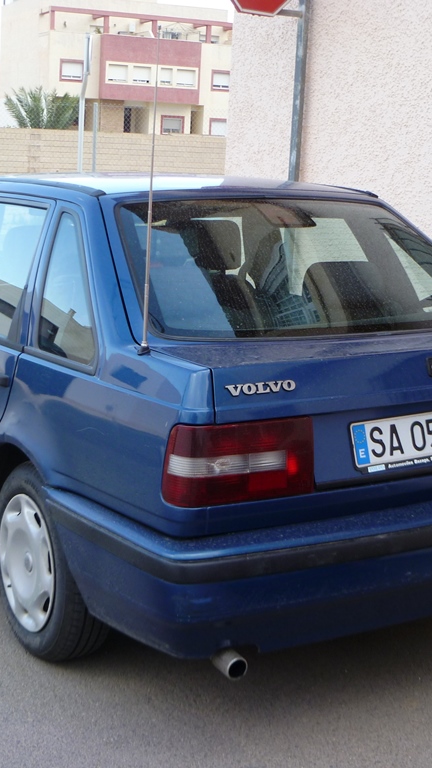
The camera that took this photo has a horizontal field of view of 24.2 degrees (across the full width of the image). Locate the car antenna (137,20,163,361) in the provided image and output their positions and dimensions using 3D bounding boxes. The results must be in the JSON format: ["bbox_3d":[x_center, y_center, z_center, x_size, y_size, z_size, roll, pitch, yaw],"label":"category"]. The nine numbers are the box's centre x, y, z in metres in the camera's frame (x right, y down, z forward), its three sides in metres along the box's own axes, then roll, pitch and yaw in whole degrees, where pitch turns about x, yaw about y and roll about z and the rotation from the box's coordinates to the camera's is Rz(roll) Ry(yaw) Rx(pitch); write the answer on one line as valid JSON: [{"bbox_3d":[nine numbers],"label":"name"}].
[{"bbox_3d":[-0.152,-0.445,2.368,0.020,0.760,0.020,-4,15,-33],"label":"car antenna"}]

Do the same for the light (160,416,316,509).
[{"bbox_3d":[0.052,0.164,2.279,0.345,0.175,0.150,-6,15,-32],"label":"light"}]

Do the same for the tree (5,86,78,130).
[{"bbox_3d":[-7.287,-10.544,42.000,3.300,3.700,3.300,-3,13,-20],"label":"tree"}]

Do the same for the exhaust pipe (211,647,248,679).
[{"bbox_3d":[0.022,0.648,2.367,0.048,0.048,0.140,-6,15,-32],"label":"exhaust pipe"}]

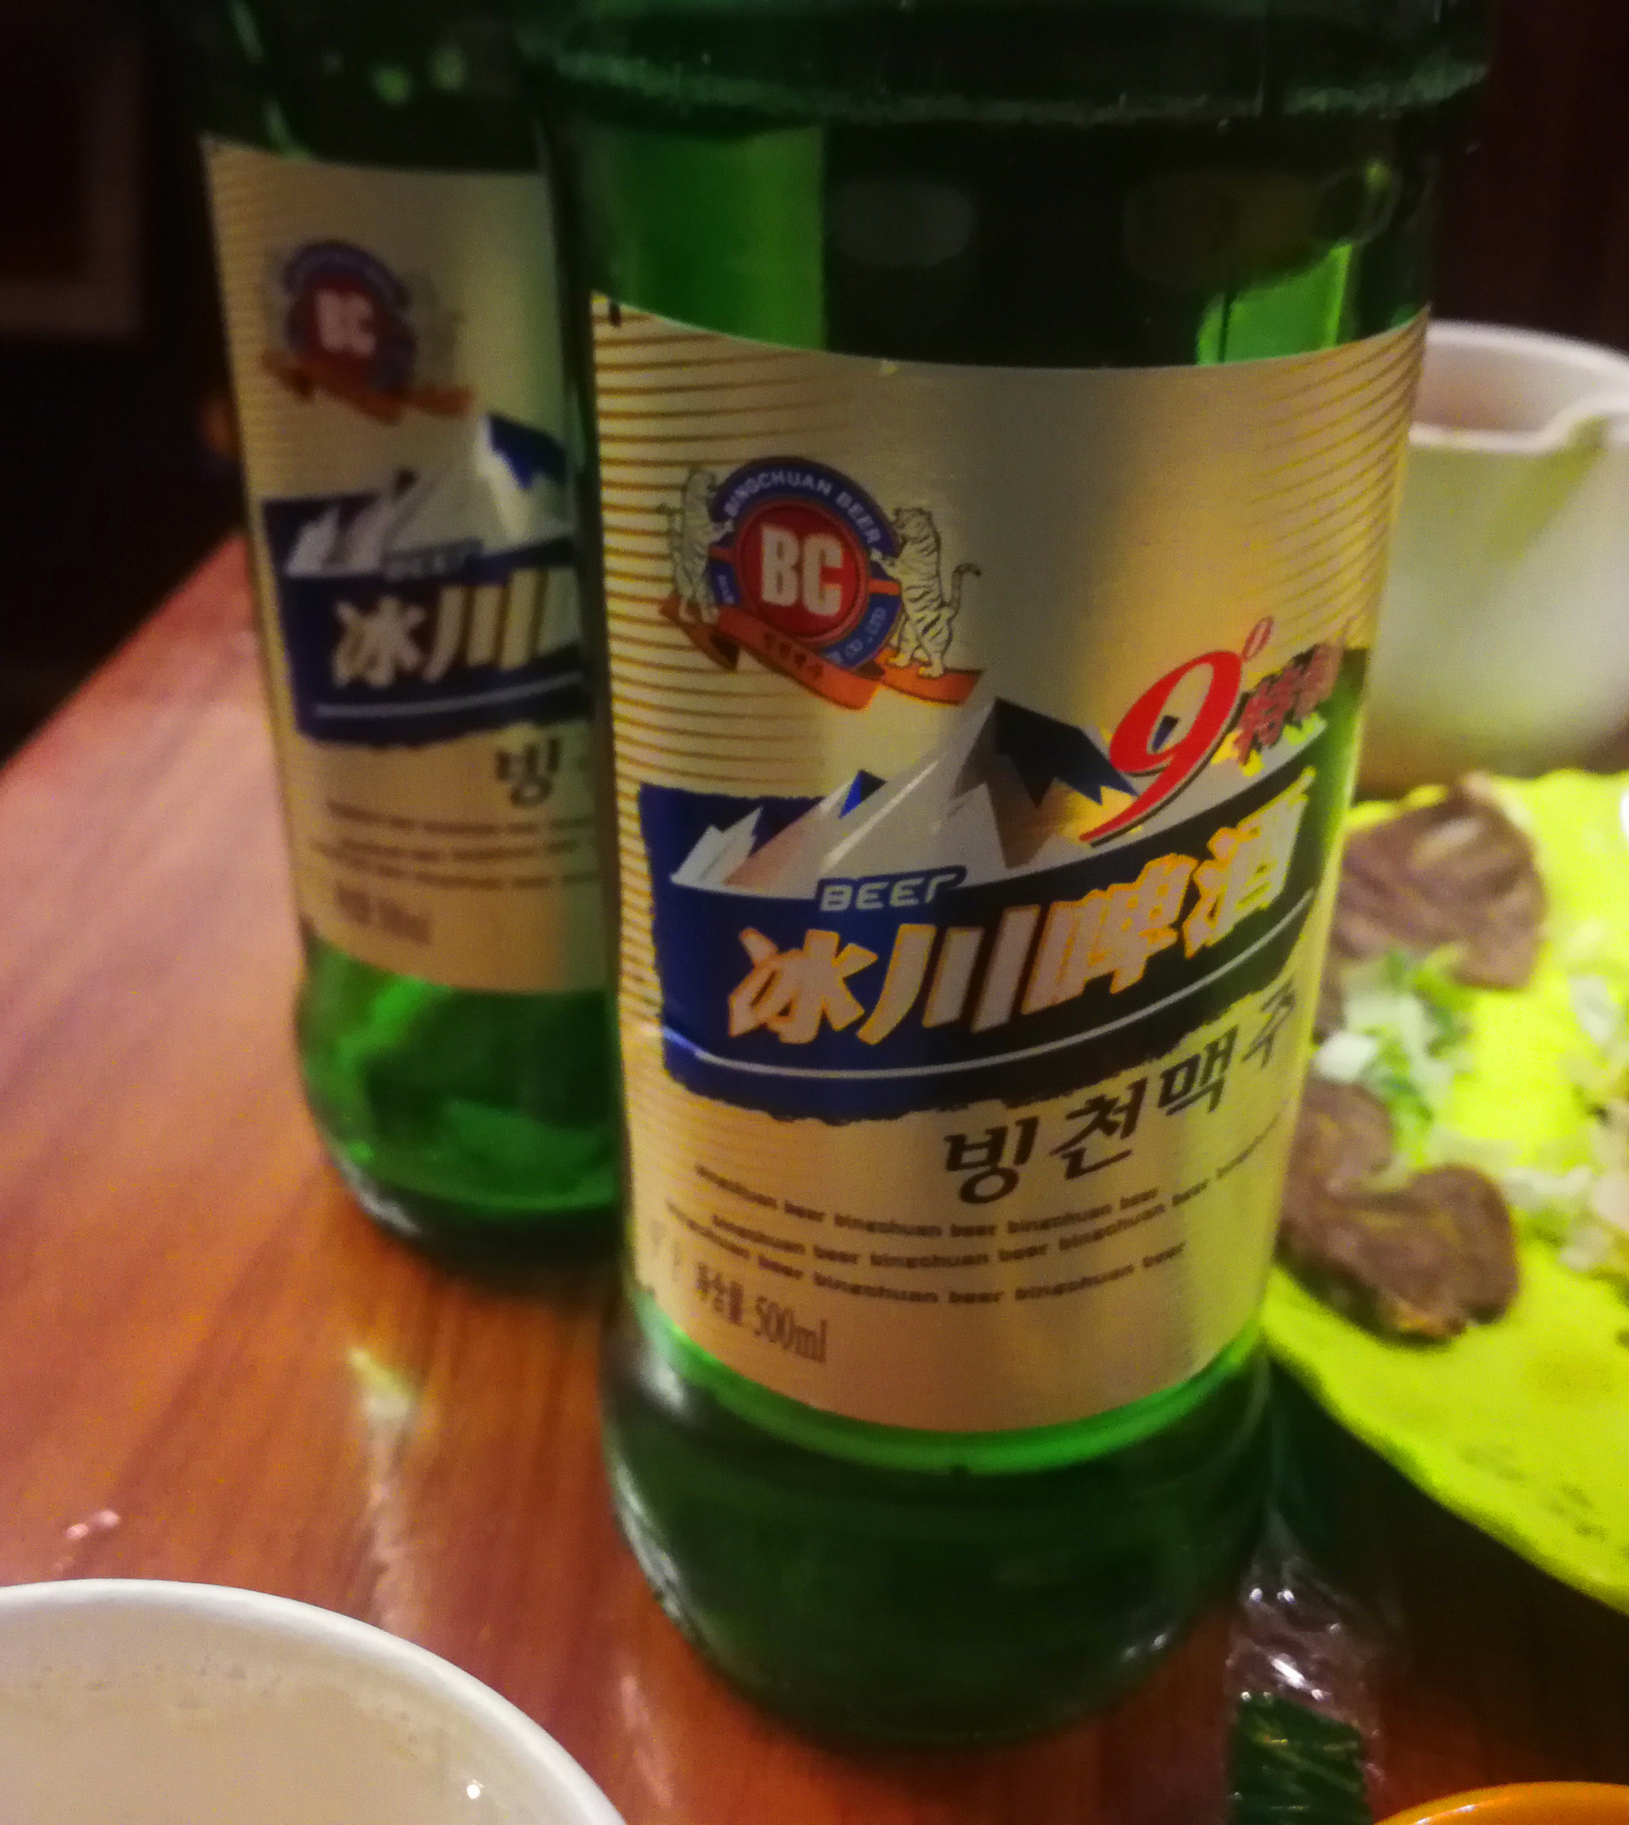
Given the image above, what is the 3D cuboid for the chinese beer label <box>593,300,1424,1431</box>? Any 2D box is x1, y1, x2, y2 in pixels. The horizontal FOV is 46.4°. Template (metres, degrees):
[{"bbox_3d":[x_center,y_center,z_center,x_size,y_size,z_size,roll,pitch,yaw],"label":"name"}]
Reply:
[{"bbox_3d":[0.015,0.000,0.156,0.064,0.095,0.022,0,31,-1],"label":"chinese beer label"}]

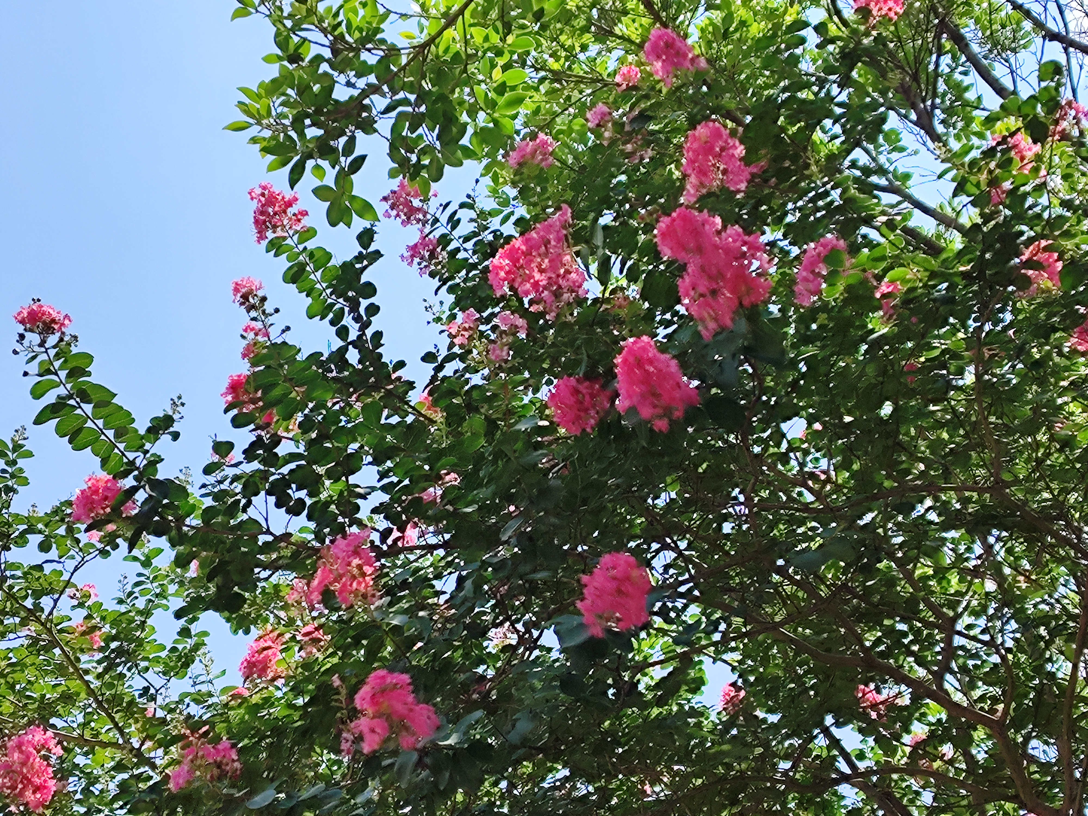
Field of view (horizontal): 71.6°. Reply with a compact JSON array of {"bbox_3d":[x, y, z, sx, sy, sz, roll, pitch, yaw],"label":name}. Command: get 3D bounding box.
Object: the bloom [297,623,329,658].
[{"bbox_3d":[-0.691,0.693,2.250,0.101,0.098,0.081,0,-32,0],"label":"bloom"}]

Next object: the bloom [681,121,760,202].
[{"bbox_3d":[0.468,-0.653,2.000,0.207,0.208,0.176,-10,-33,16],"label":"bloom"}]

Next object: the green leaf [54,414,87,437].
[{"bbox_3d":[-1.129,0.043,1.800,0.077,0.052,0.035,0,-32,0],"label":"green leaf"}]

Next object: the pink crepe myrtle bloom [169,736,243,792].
[{"bbox_3d":[-0.877,0.918,1.950,0.187,0.143,0.139,12,-34,-19],"label":"pink crepe myrtle bloom"}]

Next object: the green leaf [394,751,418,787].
[{"bbox_3d":[-0.278,0.744,1.551,0.035,0.070,0.012,18,-9,-6],"label":"green leaf"}]

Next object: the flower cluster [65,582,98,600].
[{"bbox_3d":[-1.410,0.560,2.300,0.093,0.052,0.061,16,-32,-28],"label":"flower cluster"}]

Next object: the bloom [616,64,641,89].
[{"bbox_3d":[0.300,-1.187,2.700,0.091,0.086,0.072,0,-32,0],"label":"bloom"}]

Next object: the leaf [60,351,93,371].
[{"bbox_3d":[-1.022,-0.100,1.651,0.070,0.012,0.037,-23,-56,-9],"label":"leaf"}]

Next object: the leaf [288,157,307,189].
[{"bbox_3d":[-0.620,-0.590,1.901,0.036,0.012,0.086,17,-69,-23],"label":"leaf"}]

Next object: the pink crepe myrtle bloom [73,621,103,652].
[{"bbox_3d":[-1.751,0.877,2.900,0.114,0.120,0.100,18,-36,-26],"label":"pink crepe myrtle bloom"}]

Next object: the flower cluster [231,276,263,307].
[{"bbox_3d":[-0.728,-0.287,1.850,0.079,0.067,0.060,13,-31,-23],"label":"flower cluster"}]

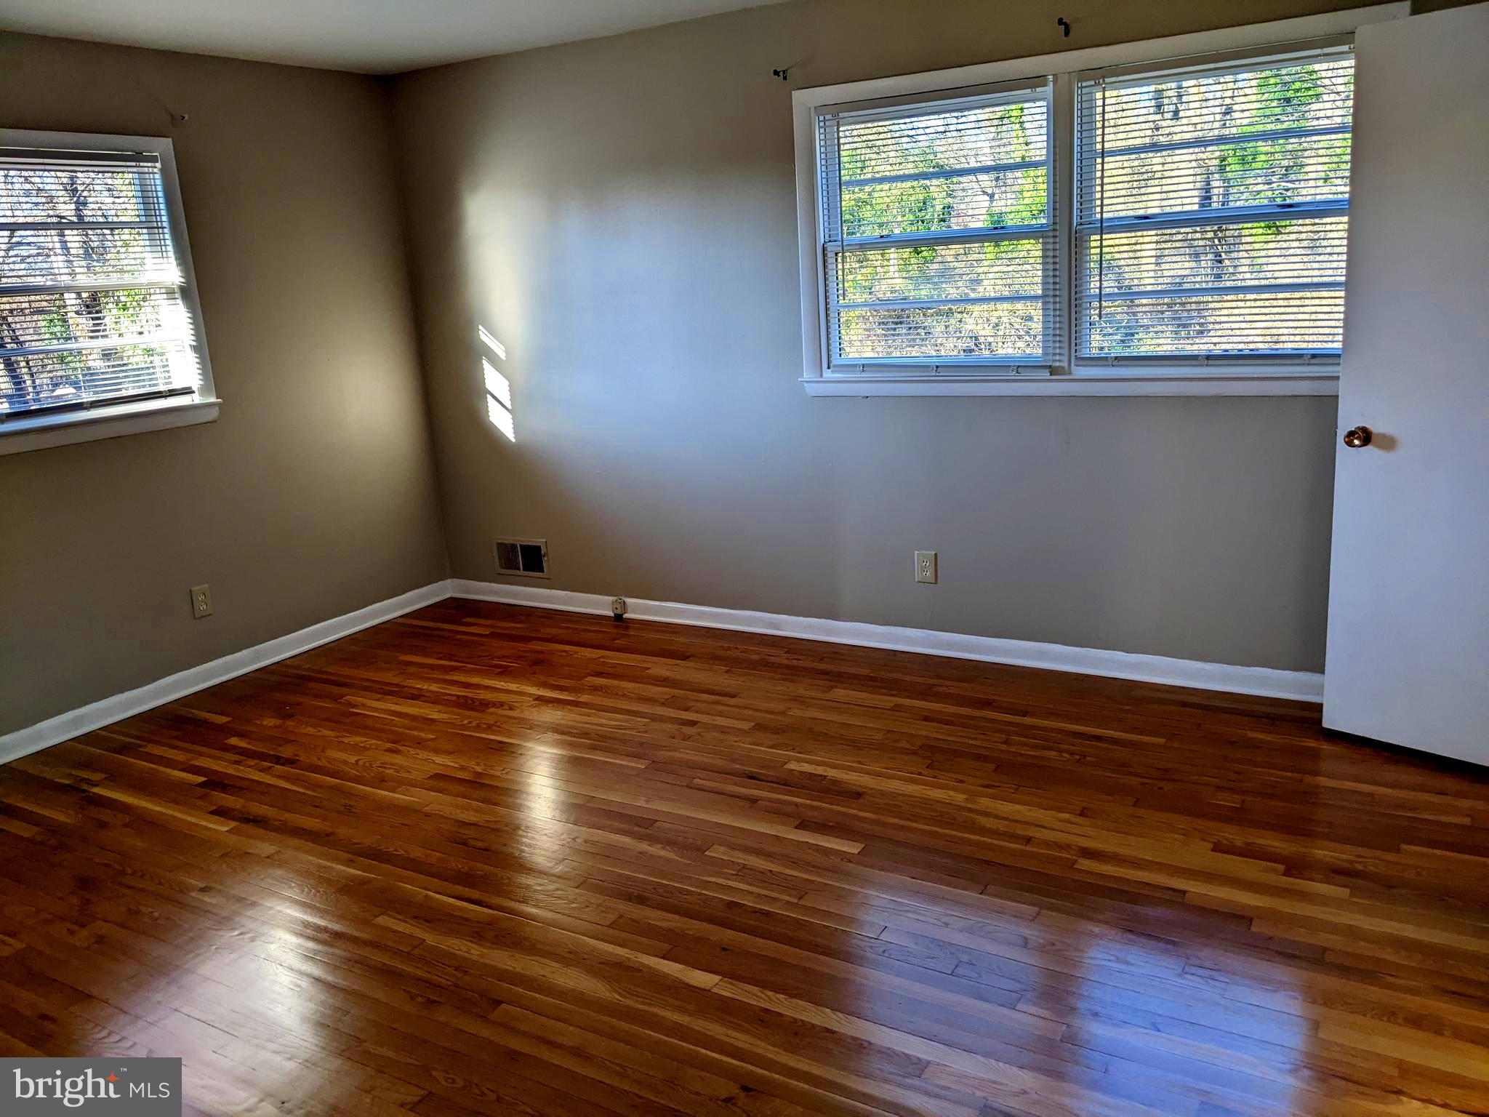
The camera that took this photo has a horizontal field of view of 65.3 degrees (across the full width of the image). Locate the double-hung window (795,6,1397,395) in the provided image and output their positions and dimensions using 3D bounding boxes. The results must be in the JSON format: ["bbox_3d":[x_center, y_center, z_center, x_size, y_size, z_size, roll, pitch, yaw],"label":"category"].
[{"bbox_3d":[1.061,-1.108,3.922,1.986,1.110,0.100,5,16,30],"label":"double-hung window"}]

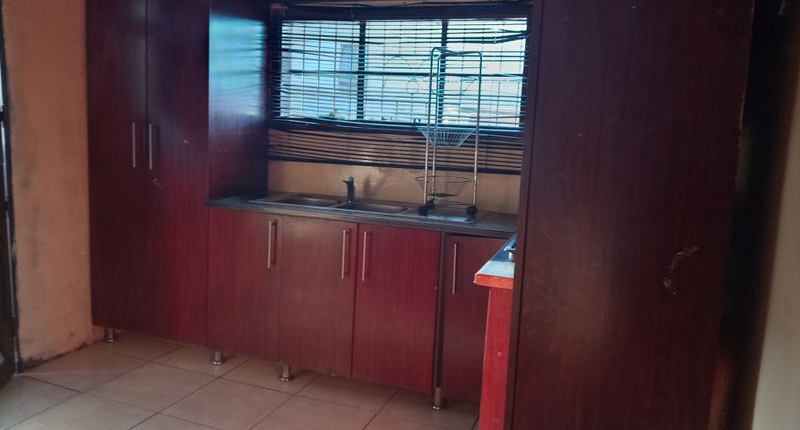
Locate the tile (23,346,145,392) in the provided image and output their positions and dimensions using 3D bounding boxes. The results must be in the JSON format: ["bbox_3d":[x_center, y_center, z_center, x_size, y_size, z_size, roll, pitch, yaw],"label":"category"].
[{"bbox_3d":[-1.603,0.800,2.968,0.430,0.010,0.430,6,8,19],"label":"tile"}]

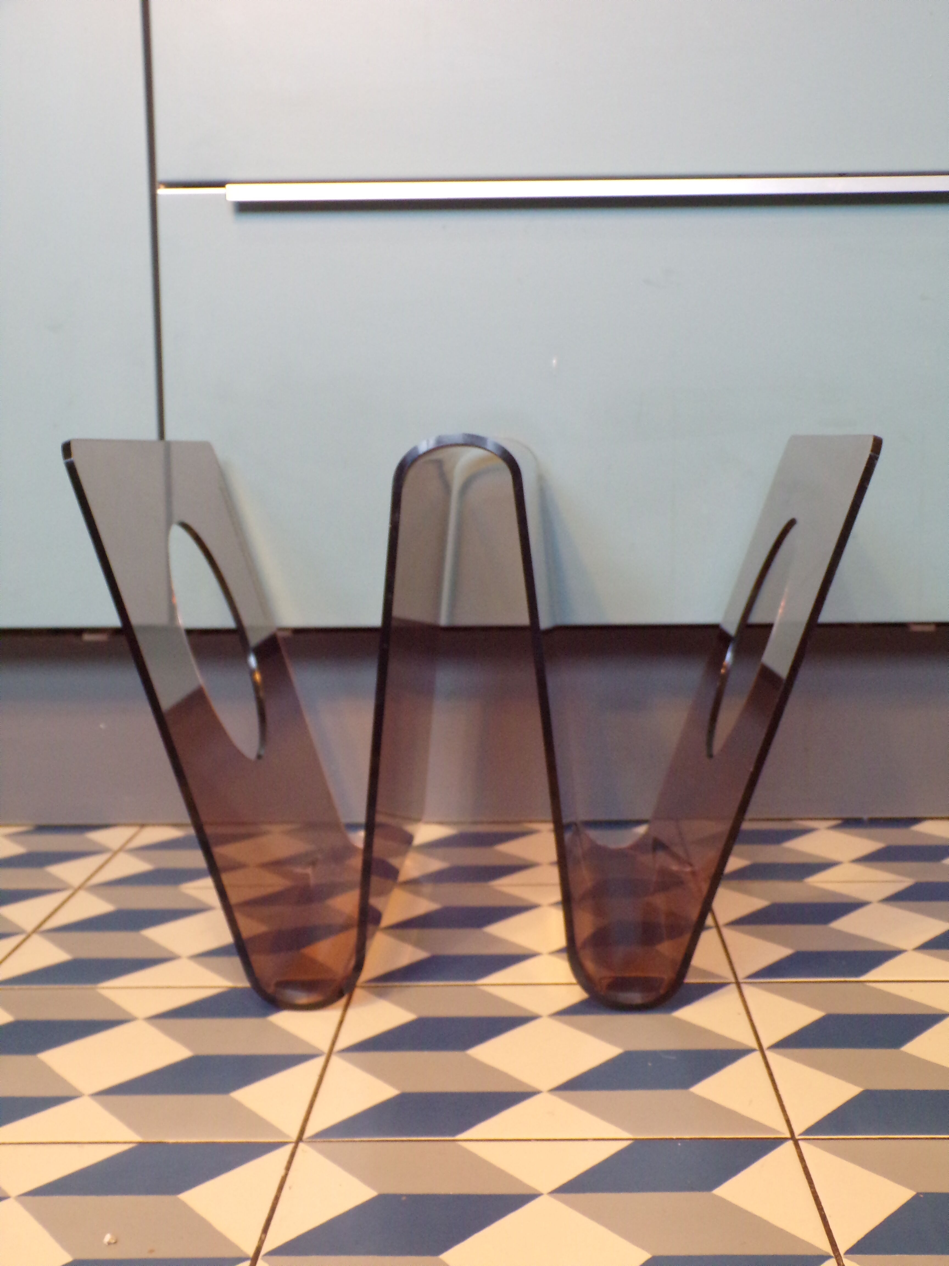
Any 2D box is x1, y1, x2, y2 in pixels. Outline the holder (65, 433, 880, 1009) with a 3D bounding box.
[{"bbox_3d":[0.007,0.030,0.904,0.398,0.286,0.302,0,7,4],"label":"holder"}]

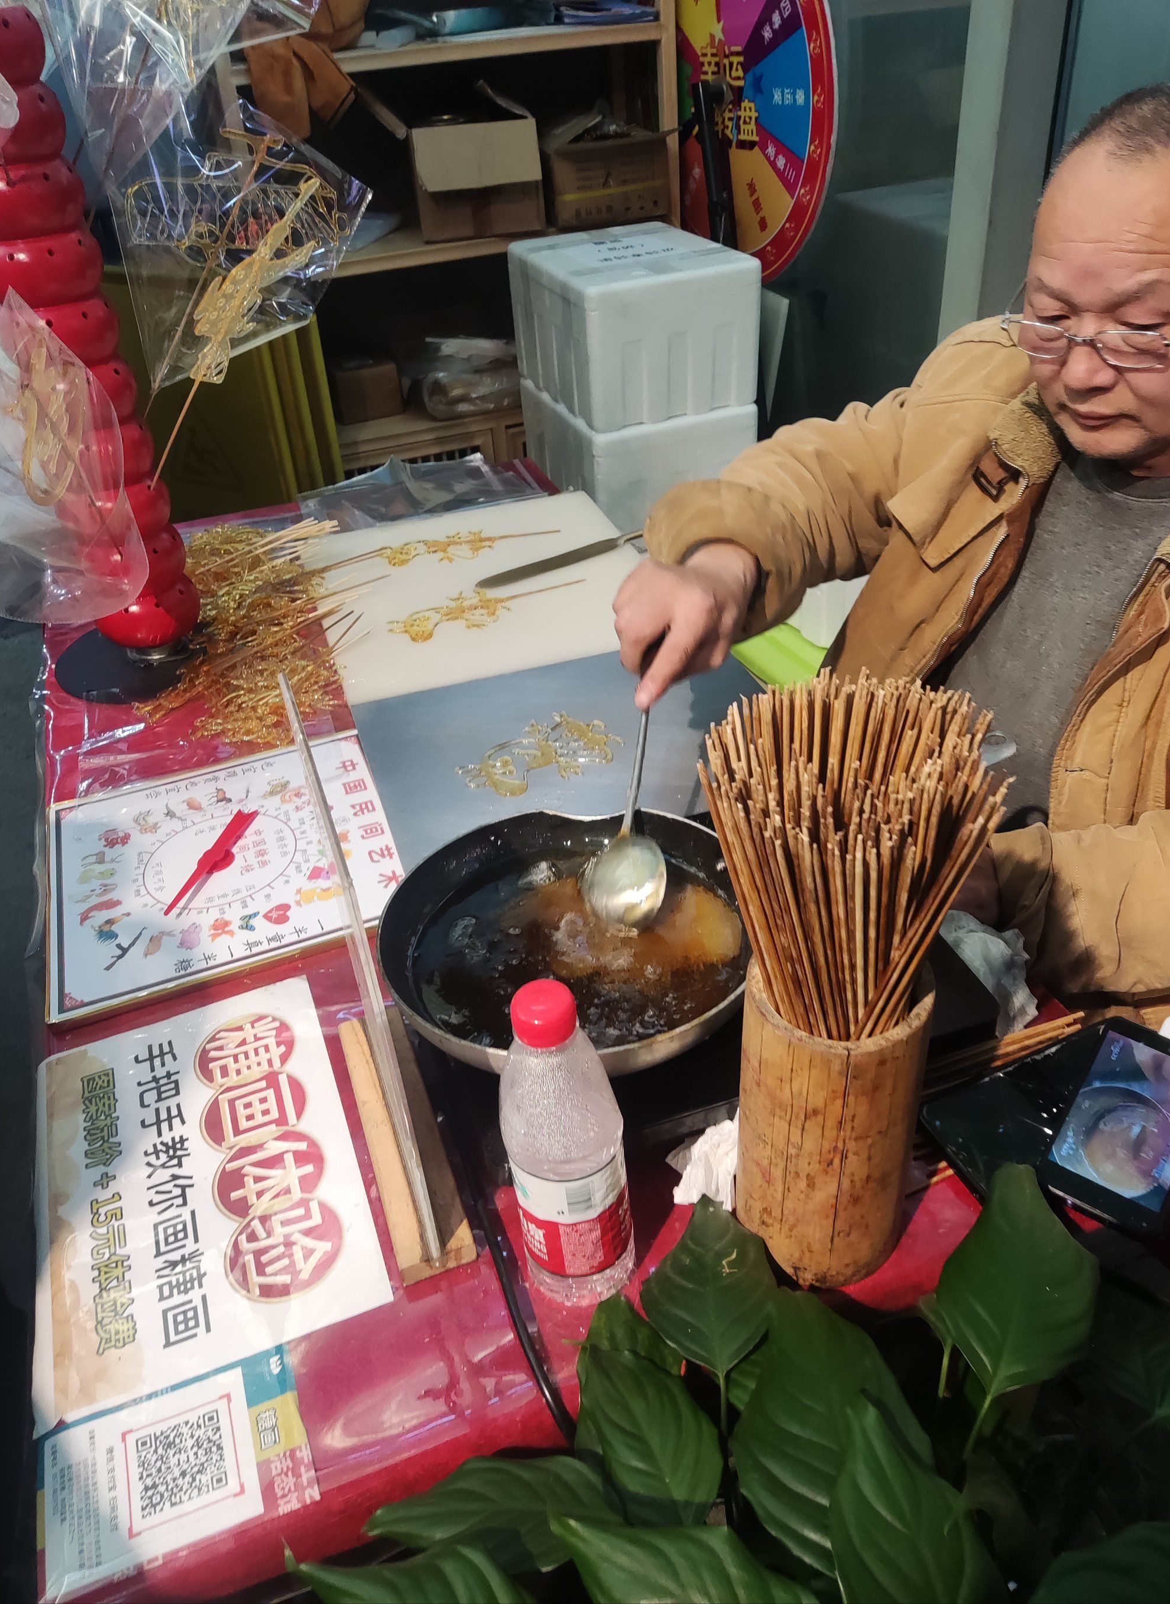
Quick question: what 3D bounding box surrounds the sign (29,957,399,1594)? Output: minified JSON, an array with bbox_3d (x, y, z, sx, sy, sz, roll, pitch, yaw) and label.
[{"bbox_3d":[-0.244,0.266,0.737,0.204,0.014,0.389,-16,36,-14],"label":"sign"}]

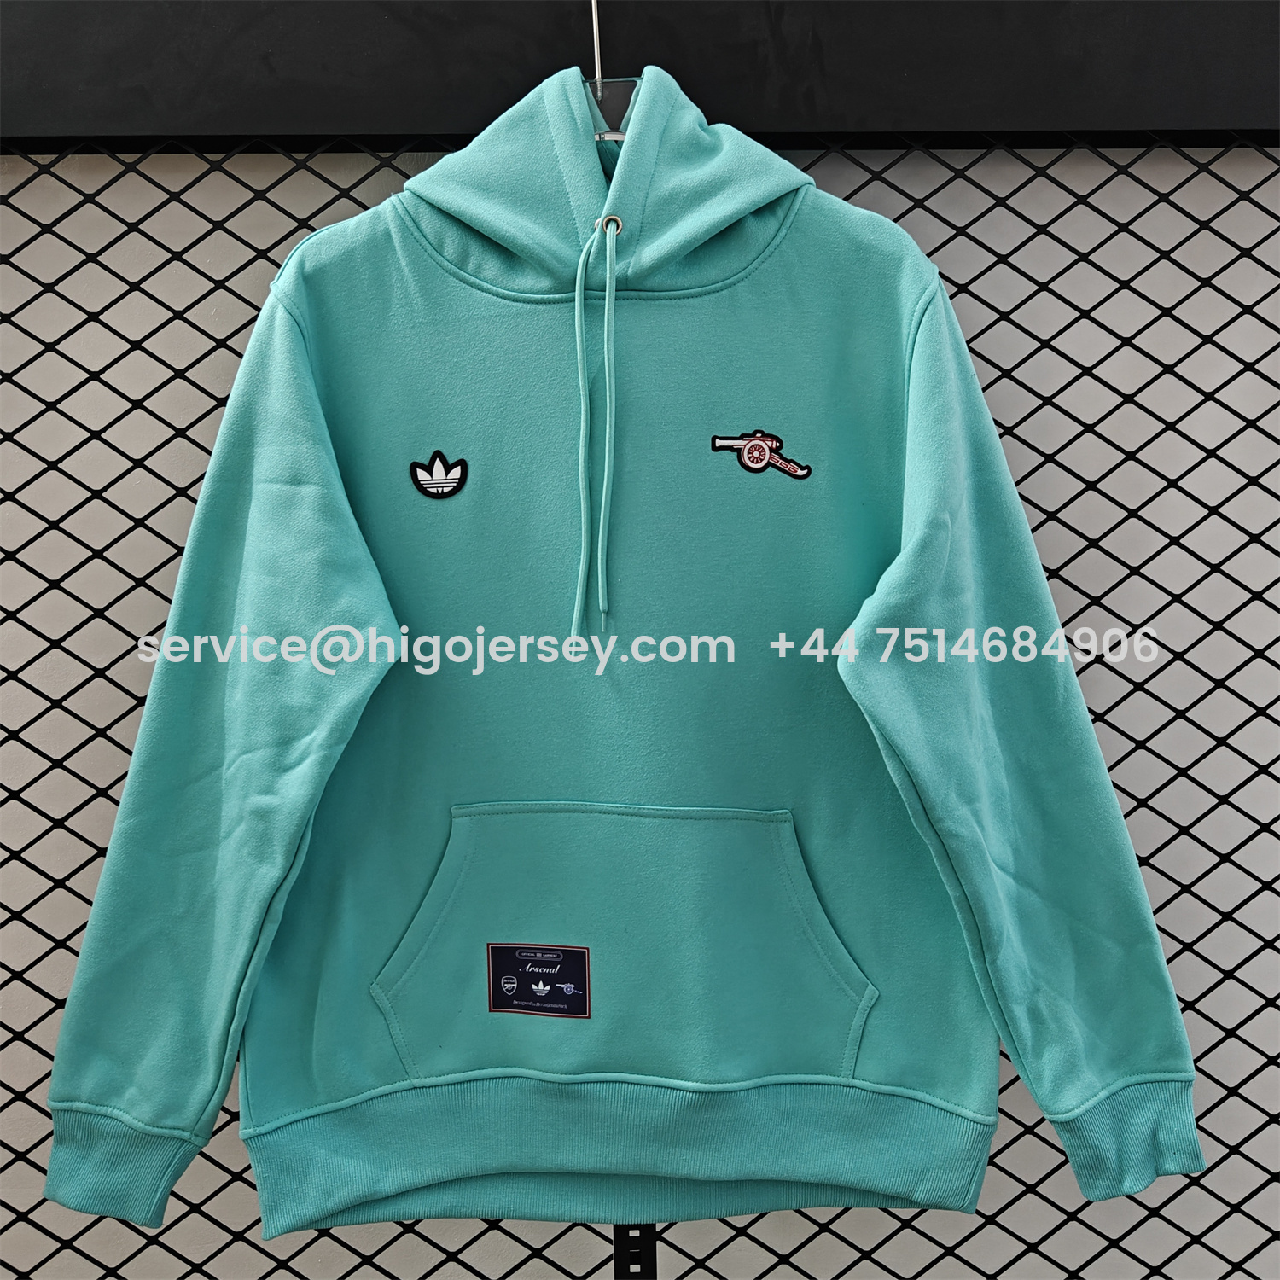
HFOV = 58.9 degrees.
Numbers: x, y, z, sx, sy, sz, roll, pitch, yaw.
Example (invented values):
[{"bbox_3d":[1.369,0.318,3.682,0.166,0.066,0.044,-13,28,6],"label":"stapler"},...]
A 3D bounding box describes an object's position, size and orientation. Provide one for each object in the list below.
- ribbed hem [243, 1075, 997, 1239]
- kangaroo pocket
[{"bbox_3d":[-0.014,0.350,0.782,0.520,0.122,0.090,-1,0,-2],"label":"ribbed hem"},{"bbox_3d":[-0.011,0.203,0.760,0.343,0.191,0.040,-1,0,-2],"label":"kangaroo pocket"}]

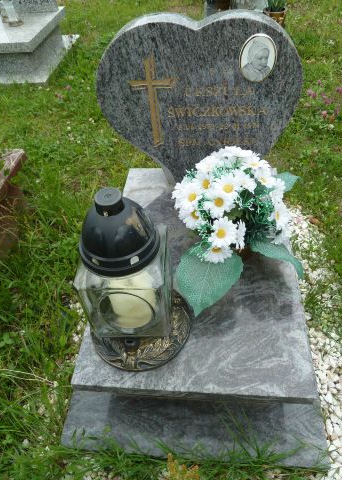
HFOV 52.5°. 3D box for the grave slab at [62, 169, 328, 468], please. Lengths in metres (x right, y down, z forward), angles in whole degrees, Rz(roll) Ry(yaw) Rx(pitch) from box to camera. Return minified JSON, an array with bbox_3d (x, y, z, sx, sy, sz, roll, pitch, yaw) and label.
[{"bbox_3d":[0.076,0.110,0.982,0.577,0.199,0.846,1,48,6],"label":"grave slab"}]

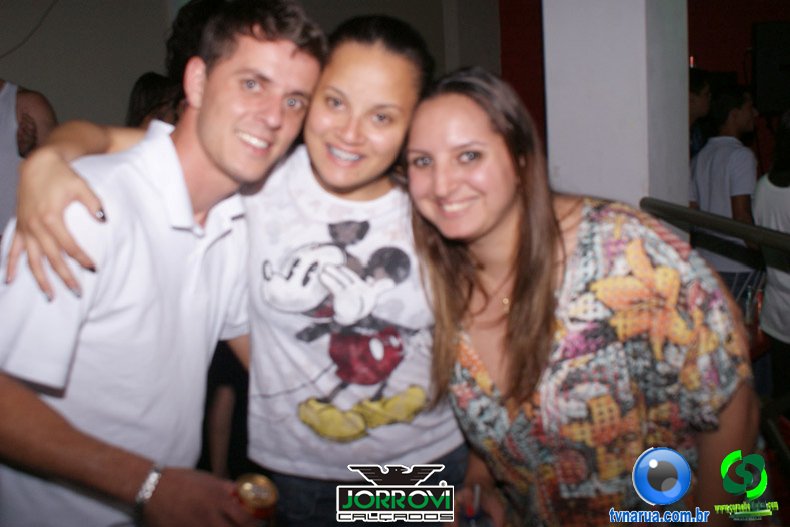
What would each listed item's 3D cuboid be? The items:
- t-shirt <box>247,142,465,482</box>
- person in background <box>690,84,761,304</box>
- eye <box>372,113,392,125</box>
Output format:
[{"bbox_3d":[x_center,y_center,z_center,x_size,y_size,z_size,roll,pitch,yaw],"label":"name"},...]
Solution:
[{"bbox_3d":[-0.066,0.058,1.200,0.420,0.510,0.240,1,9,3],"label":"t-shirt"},{"bbox_3d":[1.673,-0.039,4.000,0.290,1.700,0.450,-8,9,-27],"label":"person in background"},{"bbox_3d":[-0.017,-0.193,1.050,0.026,0.012,0.015,18,6,3],"label":"eye"}]

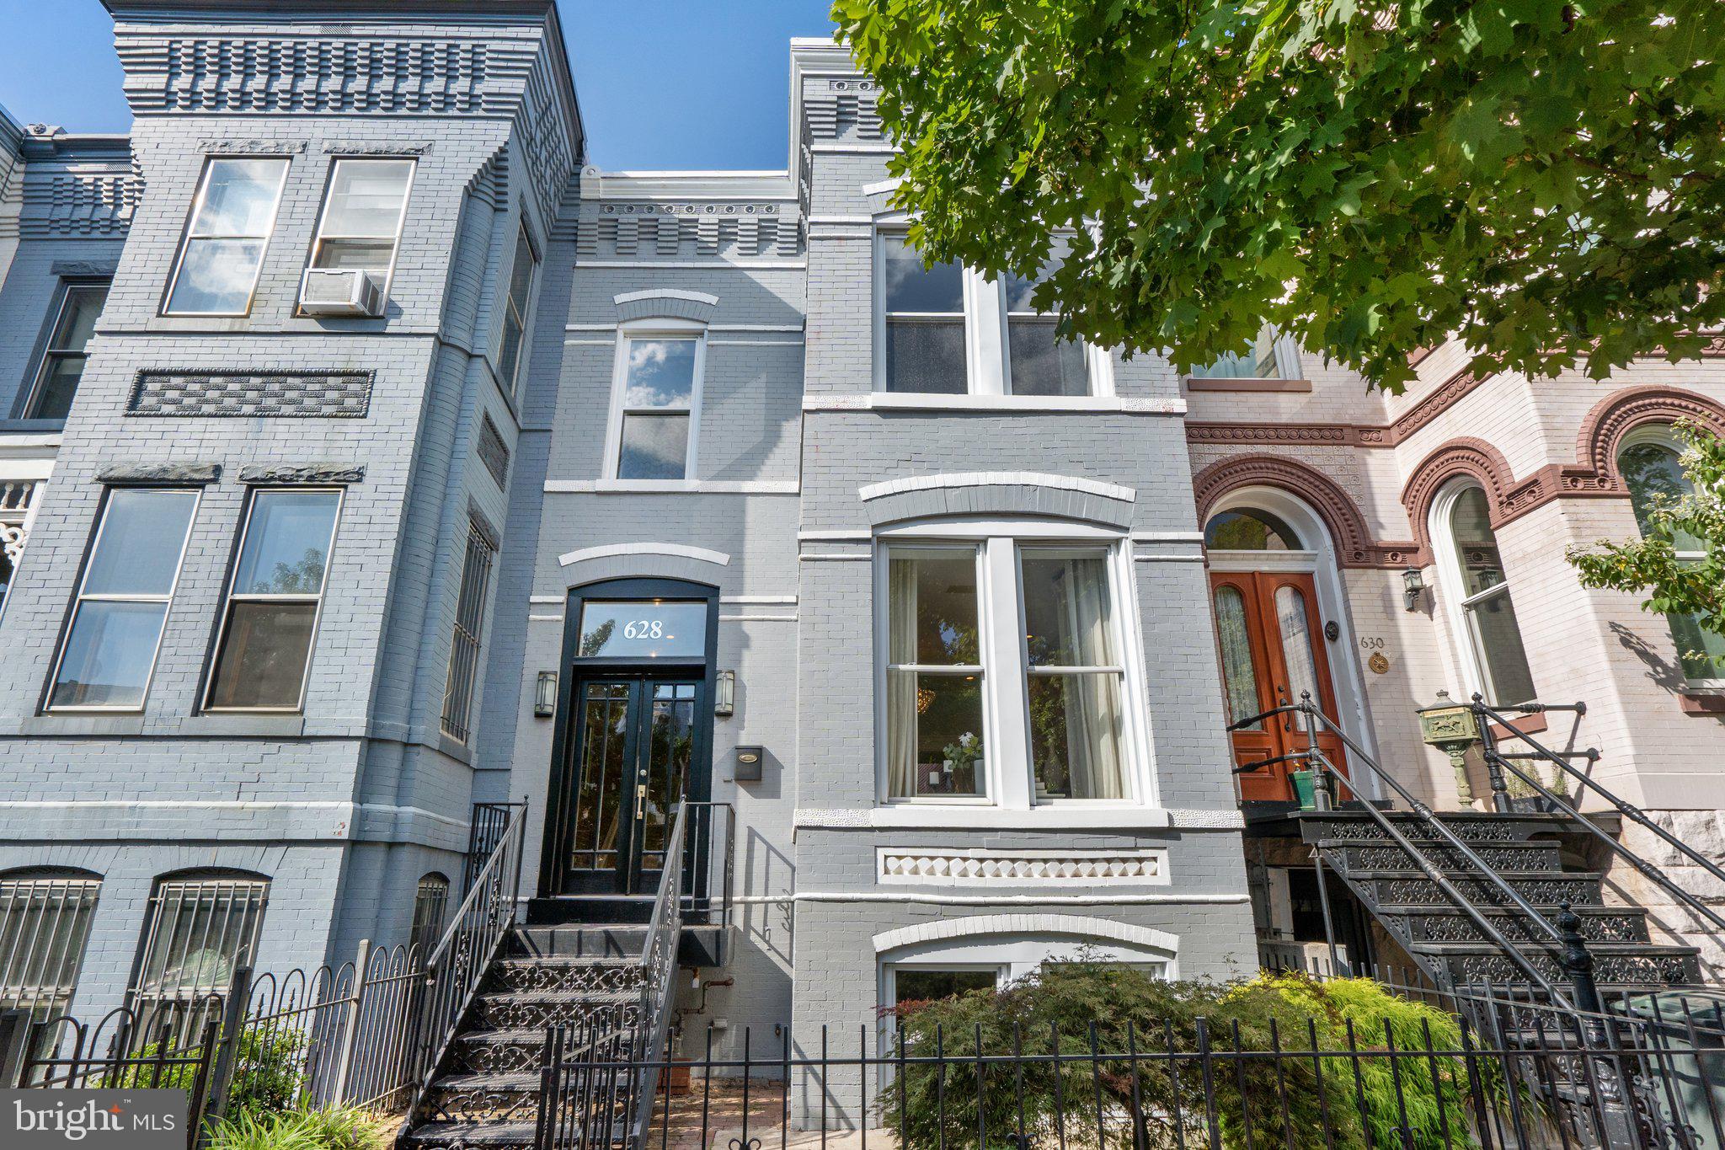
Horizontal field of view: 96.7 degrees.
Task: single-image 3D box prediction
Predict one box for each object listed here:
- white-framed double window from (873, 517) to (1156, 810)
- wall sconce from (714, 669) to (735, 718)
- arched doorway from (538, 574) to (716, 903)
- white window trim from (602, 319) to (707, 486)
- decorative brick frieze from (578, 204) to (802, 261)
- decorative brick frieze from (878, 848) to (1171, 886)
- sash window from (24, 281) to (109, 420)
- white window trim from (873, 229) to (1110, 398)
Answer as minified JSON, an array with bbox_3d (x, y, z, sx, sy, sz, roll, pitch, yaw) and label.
[{"bbox_3d":[1.129,0.611,5.864,2.087,2.261,0.150,0,-15,-1],"label":"white-framed double window"},{"bbox_3d":[-1.276,1.102,7.121,0.177,0.422,0.110,0,-15,-1],"label":"wall sconce"},{"bbox_3d":[-2.109,1.459,7.196,1.476,2.932,0.250,0,-15,-1],"label":"arched doorway"},{"bbox_3d":[-2.138,-1.825,8.019,0.967,1.847,0.140,0,-15,-1],"label":"white window trim"},{"bbox_3d":[-1.863,-3.730,8.342,2.418,0.735,0.180,0,-15,-1],"label":"decorative brick frieze"},{"bbox_3d":[1.132,2.049,5.394,2.041,0.248,0.080,0,-15,-1],"label":"decorative brick frieze"},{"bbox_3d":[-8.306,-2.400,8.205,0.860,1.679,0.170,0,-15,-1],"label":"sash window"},{"bbox_3d":[1.105,-2.343,6.627,2.040,1.791,0.150,0,-15,-1],"label":"white window trim"}]

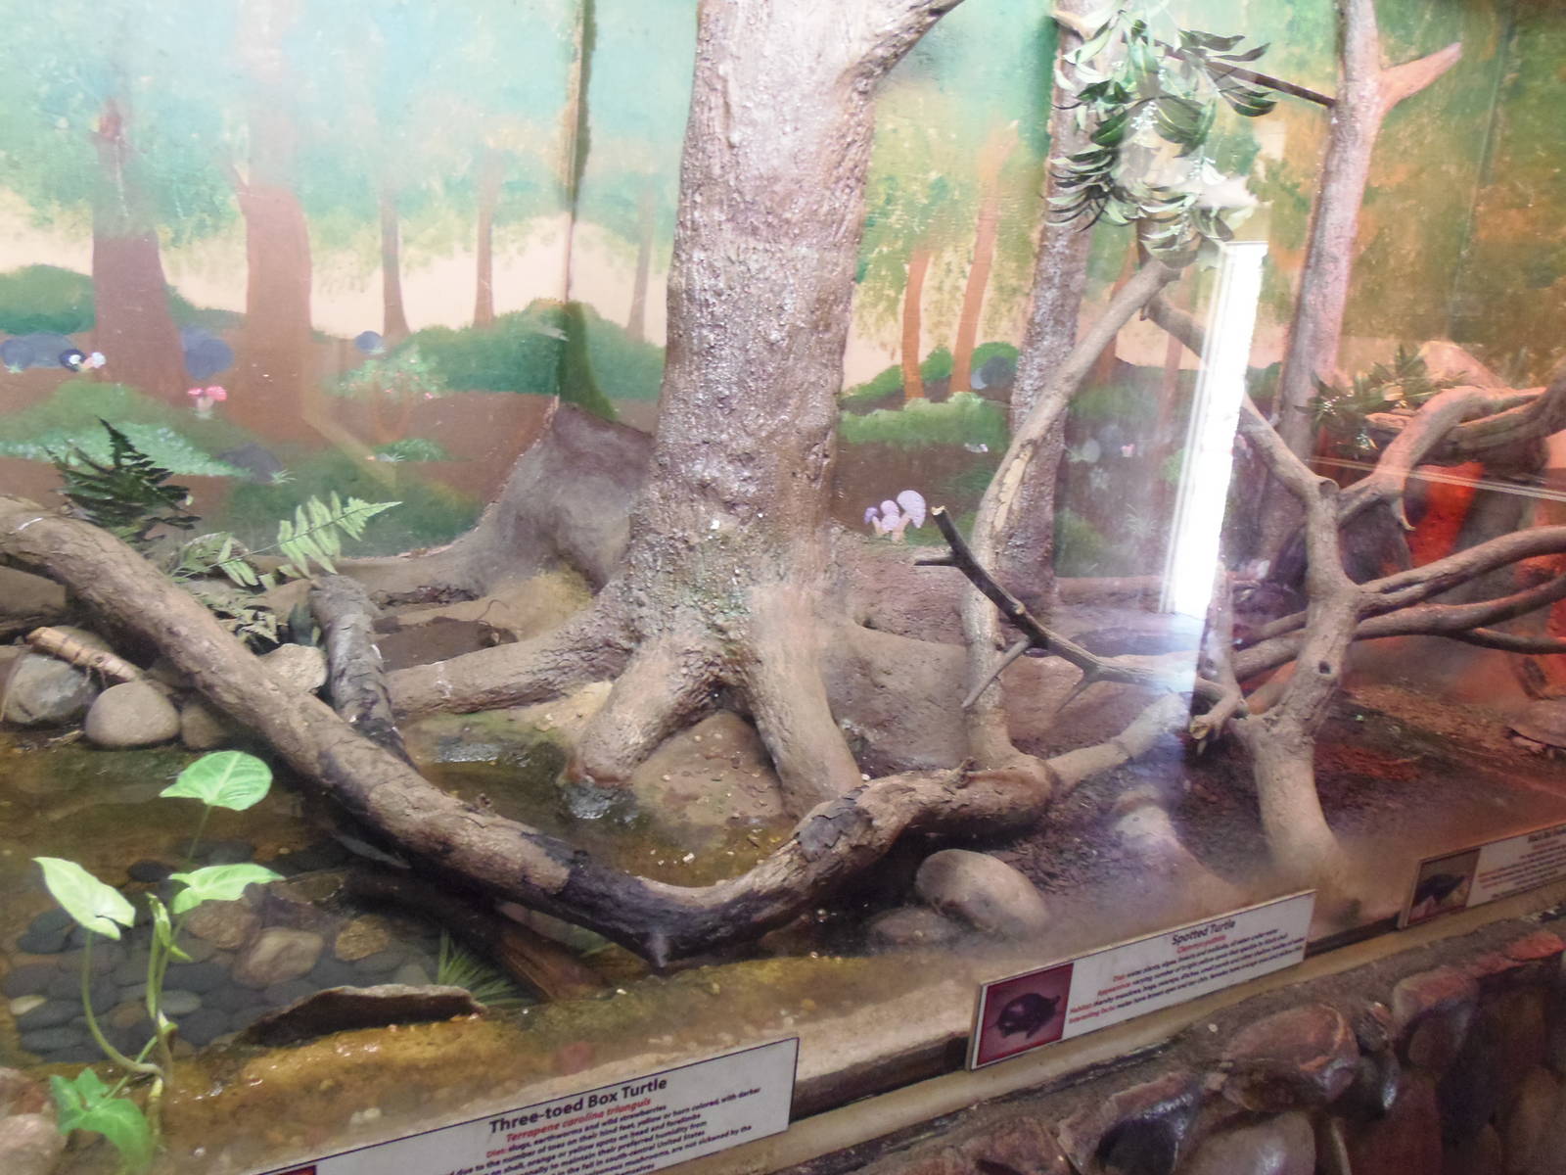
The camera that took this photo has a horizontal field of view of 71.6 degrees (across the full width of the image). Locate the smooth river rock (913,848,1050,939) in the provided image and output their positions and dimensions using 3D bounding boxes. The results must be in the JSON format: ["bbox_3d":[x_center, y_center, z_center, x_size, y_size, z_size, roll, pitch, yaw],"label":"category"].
[{"bbox_3d":[0.211,0.325,1.150,0.145,0.085,0.105,11,13,27],"label":"smooth river rock"}]

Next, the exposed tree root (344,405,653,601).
[{"bbox_3d":[-0.509,-0.148,1.950,0.540,0.330,0.270,-2,14,-31],"label":"exposed tree root"}]

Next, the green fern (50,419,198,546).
[{"bbox_3d":[-0.983,-0.149,1.620,0.200,0.190,0.170,-2,14,-31],"label":"green fern"}]

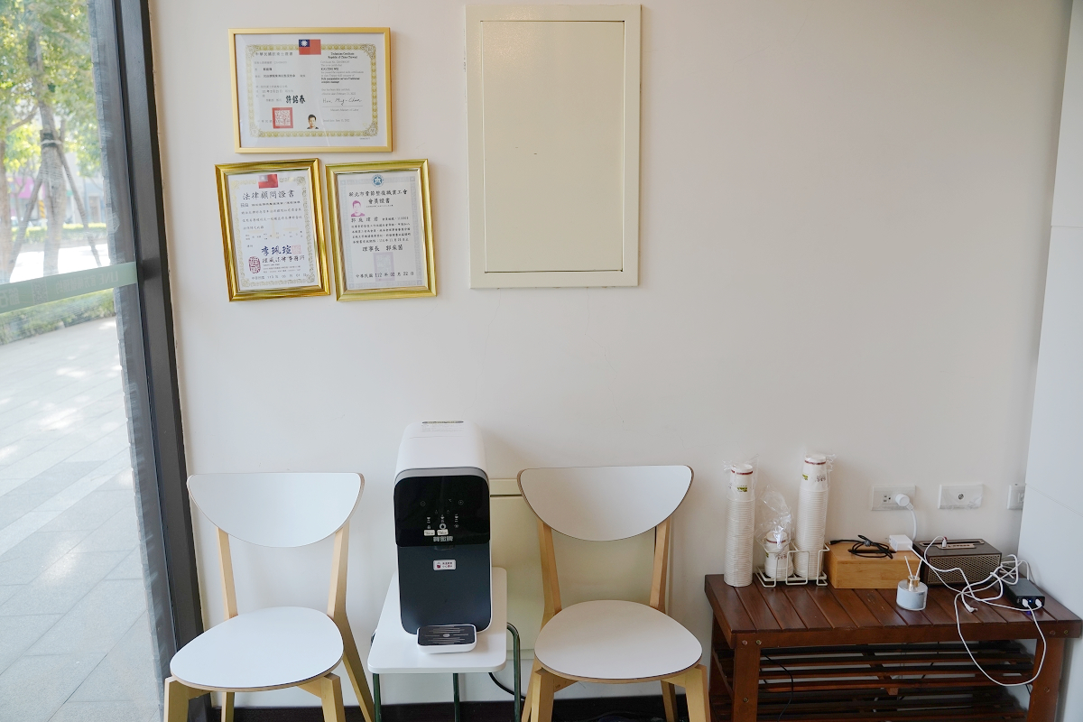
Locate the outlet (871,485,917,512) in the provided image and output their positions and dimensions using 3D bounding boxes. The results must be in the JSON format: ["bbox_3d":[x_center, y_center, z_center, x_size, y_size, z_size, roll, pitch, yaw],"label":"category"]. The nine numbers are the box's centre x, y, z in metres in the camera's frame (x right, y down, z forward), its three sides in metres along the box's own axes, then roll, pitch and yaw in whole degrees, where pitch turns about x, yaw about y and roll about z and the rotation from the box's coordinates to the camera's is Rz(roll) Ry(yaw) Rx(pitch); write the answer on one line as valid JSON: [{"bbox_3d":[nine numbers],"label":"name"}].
[{"bbox_3d":[0.947,0.368,2.266,0.120,0.071,0.014,-1,11,-2],"label":"outlet"}]

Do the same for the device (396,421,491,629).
[{"bbox_3d":[-0.232,0.380,1.984,0.204,0.395,0.375,-2,11,-7],"label":"device"}]

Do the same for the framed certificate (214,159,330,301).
[{"bbox_3d":[-0.655,-0.318,2.060,0.250,0.333,0.020,-4,11,-2],"label":"framed certificate"}]

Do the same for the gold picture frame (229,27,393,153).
[{"bbox_3d":[-0.545,-0.643,2.005,0.379,0.289,0.015,-1,11,-2],"label":"gold picture frame"}]

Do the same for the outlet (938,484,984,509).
[{"bbox_3d":[1.130,0.365,2.275,0.121,0.071,0.012,-1,11,-2],"label":"outlet"}]

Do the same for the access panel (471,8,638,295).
[{"bbox_3d":[0.032,-0.514,2.053,0.421,0.673,0.020,-1,11,-2],"label":"access panel"}]

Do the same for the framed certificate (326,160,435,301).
[{"bbox_3d":[-0.392,-0.319,2.072,0.247,0.333,0.020,-3,11,-2],"label":"framed certificate"}]

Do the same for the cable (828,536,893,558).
[{"bbox_3d":[0.841,0.488,2.216,0.130,0.029,0.110,-1,11,-2],"label":"cable"}]

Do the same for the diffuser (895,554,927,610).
[{"bbox_3d":[0.915,0.540,2.076,0.073,0.128,0.073,-1,11,-2],"label":"diffuser"}]

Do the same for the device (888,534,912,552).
[{"bbox_3d":[0.959,0.485,2.246,0.043,0.020,0.061,1,11,5],"label":"device"}]

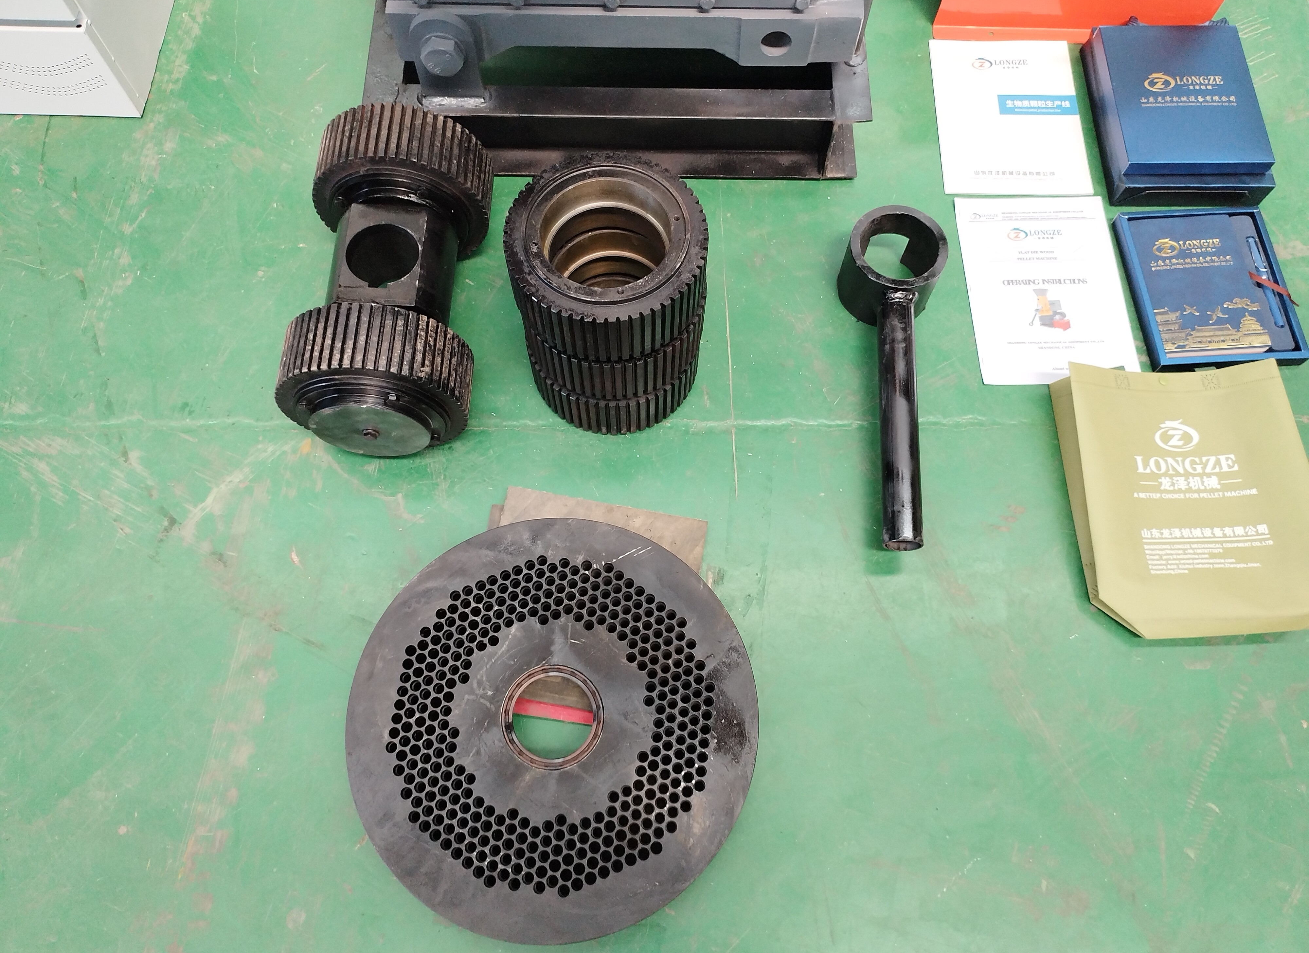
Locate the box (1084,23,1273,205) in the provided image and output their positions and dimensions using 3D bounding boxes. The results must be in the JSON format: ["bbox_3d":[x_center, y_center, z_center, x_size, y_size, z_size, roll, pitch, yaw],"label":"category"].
[{"bbox_3d":[0.747,-0.526,1.417,0.207,0.073,0.280,0,67,1],"label":"box"}]

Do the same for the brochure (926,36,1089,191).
[{"bbox_3d":[0.526,-0.537,1.462,0.210,0.005,0.297,1,67,2],"label":"brochure"}]

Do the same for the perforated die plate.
[{"bbox_3d":[-0.113,0.270,1.093,0.453,0.042,0.453,0,71,0],"label":"perforated die plate"}]

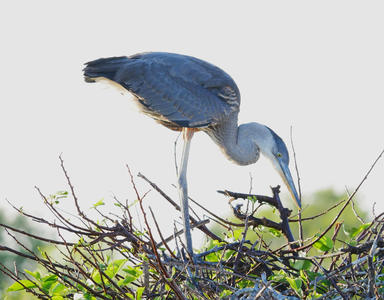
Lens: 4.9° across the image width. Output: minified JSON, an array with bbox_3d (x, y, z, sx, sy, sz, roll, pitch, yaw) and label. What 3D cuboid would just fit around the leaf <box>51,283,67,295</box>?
[{"bbox_3d":[-0.356,0.370,11.900,0.043,0.032,0.030,0,-3,0],"label":"leaf"}]

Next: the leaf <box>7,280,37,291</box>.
[{"bbox_3d":[-0.455,0.362,11.900,0.080,0.027,0.040,0,-3,0],"label":"leaf"}]

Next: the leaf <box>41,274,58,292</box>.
[{"bbox_3d":[-0.380,0.356,11.900,0.048,0.048,0.029,0,-3,0],"label":"leaf"}]

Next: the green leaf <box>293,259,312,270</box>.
[{"bbox_3d":[0.295,0.305,11.900,0.053,0.032,0.035,0,-3,0],"label":"green leaf"}]

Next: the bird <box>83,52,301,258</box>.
[{"bbox_3d":[-0.001,0.015,12.000,0.587,0.554,0.190,0,-3,6],"label":"bird"}]

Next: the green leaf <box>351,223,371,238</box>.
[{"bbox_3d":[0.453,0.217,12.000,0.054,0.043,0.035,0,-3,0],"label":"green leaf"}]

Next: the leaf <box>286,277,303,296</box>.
[{"bbox_3d":[0.271,0.361,11.800,0.042,0.053,0.029,0,-3,0],"label":"leaf"}]

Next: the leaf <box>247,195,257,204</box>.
[{"bbox_3d":[0.160,0.133,12.000,0.027,0.027,0.022,0,-3,0],"label":"leaf"}]

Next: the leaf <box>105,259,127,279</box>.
[{"bbox_3d":[-0.204,0.316,11.900,0.059,0.053,0.034,0,-3,0],"label":"leaf"}]

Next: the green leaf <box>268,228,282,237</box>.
[{"bbox_3d":[0.227,0.224,12.100,0.038,0.022,0.025,0,-3,0],"label":"green leaf"}]

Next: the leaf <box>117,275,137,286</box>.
[{"bbox_3d":[-0.172,0.348,11.900,0.048,0.032,0.024,0,-3,0],"label":"leaf"}]

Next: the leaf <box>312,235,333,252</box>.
[{"bbox_3d":[0.351,0.252,12.000,0.054,0.048,0.031,0,-3,0],"label":"leaf"}]

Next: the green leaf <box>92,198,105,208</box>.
[{"bbox_3d":[-0.252,0.144,12.000,0.032,0.027,0.018,0,-3,0],"label":"green leaf"}]

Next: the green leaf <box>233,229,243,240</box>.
[{"bbox_3d":[0.123,0.229,12.100,0.027,0.033,0.022,0,-3,0],"label":"green leaf"}]

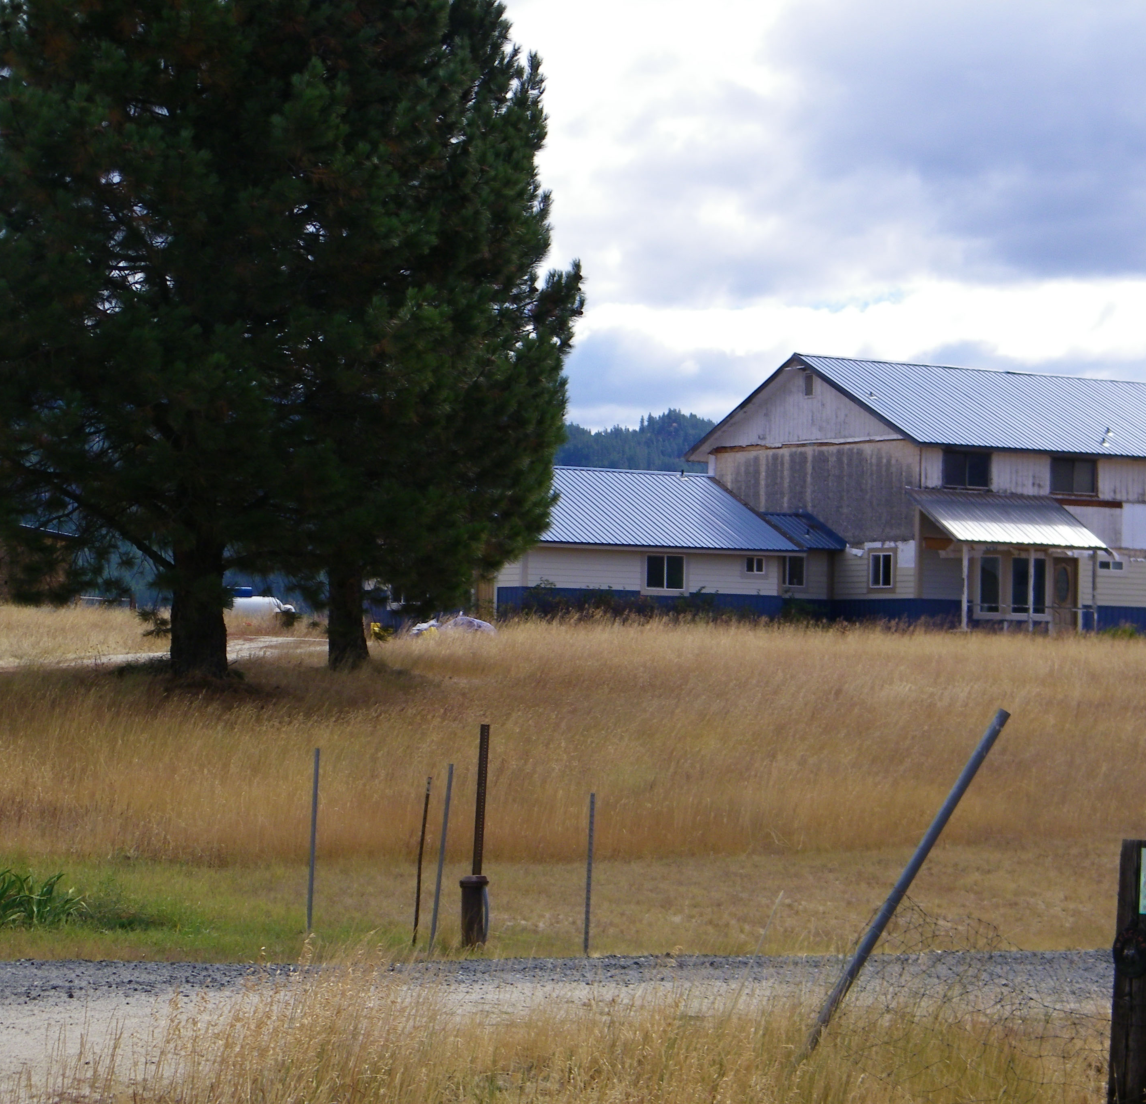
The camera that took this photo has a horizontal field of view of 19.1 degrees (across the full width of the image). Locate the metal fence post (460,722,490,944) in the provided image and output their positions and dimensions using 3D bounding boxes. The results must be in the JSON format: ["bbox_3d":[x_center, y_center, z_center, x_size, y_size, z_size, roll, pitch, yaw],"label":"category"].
[{"bbox_3d":[-0.786,2.275,27.173,0.240,1.792,0.230,1,-1,0],"label":"metal fence post"}]

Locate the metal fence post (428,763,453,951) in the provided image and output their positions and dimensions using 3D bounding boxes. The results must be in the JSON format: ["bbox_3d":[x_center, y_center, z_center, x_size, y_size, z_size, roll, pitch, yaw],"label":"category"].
[{"bbox_3d":[-1.042,2.416,26.869,0.037,1.487,0.037,7,-1,0],"label":"metal fence post"}]

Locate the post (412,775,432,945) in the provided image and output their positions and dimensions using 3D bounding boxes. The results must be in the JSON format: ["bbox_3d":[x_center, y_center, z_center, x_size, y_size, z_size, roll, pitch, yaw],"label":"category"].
[{"bbox_3d":[-1.203,2.472,27.167,0.040,1.358,0.040,6,-1,0],"label":"post"}]

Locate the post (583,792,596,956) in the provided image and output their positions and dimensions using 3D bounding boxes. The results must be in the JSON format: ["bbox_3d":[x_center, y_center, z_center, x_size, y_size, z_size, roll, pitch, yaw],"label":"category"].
[{"bbox_3d":[0.134,2.533,26.716,0.035,1.290,0.035,2,-1,0],"label":"post"}]

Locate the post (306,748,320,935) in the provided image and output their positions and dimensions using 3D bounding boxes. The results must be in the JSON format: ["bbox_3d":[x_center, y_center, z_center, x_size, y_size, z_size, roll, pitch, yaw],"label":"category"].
[{"bbox_3d":[-2.116,2.372,27.820,0.036,1.527,0.036,3,-1,0],"label":"post"}]

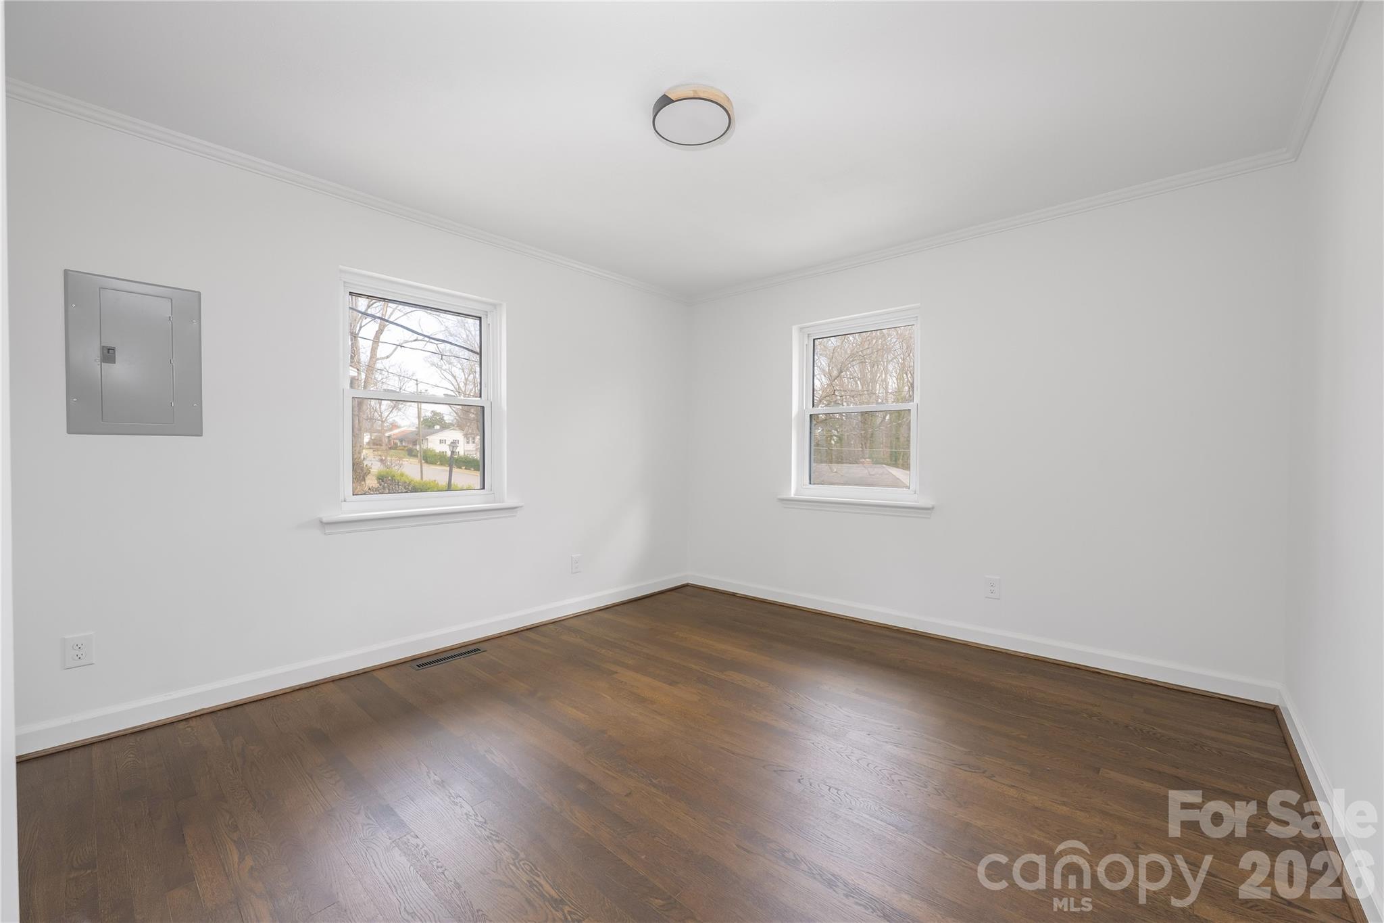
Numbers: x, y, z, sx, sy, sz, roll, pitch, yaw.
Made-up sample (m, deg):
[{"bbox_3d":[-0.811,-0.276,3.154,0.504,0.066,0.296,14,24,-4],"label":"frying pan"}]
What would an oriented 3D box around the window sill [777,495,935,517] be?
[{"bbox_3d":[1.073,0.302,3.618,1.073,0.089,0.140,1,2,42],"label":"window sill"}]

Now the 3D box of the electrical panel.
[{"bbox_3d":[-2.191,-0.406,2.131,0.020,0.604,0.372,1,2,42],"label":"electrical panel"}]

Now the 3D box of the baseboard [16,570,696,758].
[{"bbox_3d":[-1.234,1.001,3.240,0.016,0.097,3.638,1,1,42],"label":"baseboard"}]

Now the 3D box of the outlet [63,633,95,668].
[{"bbox_3d":[-2.312,0.718,2.032,0.008,0.123,0.080,1,2,42],"label":"outlet"}]

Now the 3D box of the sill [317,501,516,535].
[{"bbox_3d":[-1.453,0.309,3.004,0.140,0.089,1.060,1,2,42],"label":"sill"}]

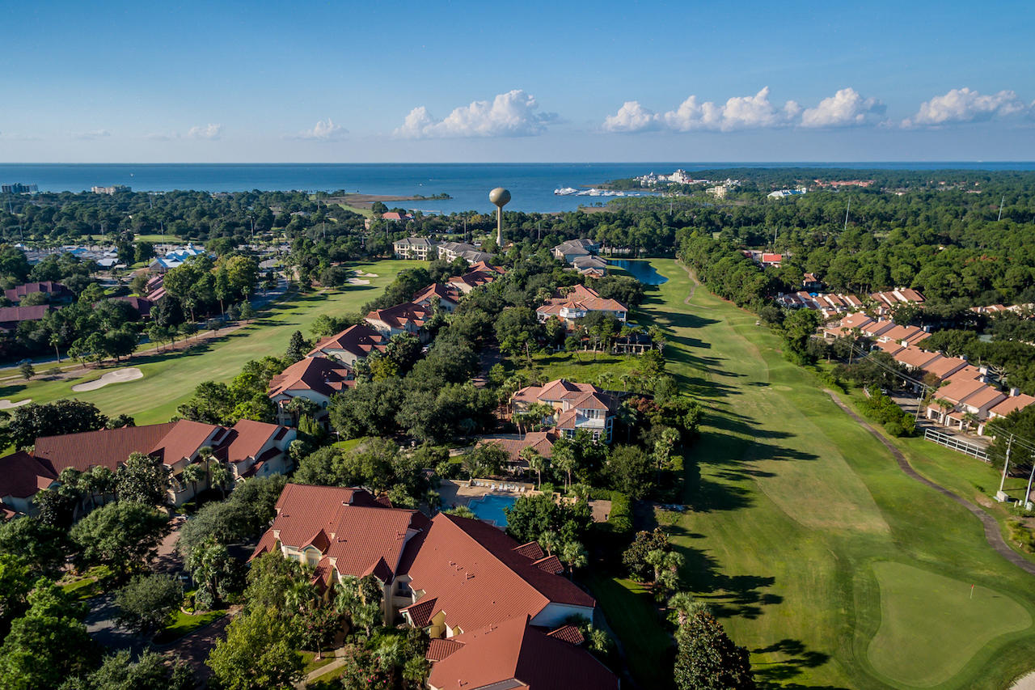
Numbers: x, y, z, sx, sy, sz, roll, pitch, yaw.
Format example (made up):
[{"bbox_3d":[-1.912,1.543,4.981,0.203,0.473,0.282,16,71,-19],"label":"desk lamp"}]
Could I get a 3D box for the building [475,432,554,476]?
[{"bbox_3d":[0.000,19.460,107.130,16.500,6.000,10.500,1,18,4],"label":"building"}]

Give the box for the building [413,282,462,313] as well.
[{"bbox_3d":[-29.000,-15.550,210.690,17.000,10.000,20.000,0,18,0],"label":"building"}]

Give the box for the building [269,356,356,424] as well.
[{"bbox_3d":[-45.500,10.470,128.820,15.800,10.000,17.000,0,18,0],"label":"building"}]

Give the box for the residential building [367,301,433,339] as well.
[{"bbox_3d":[-37.310,-6.590,180.500,15.500,10.400,18.500,9,20,27],"label":"residential building"}]

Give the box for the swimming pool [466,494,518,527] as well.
[{"bbox_3d":[-3.170,27.340,93.410,10.300,1.300,9.300,1,18,4],"label":"swimming pool"}]

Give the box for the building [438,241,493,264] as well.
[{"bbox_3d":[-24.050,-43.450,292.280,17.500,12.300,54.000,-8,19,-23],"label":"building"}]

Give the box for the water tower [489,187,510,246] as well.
[{"bbox_3d":[-12.100,-83.570,378.470,14.200,38.000,14.200,0,18,0],"label":"water tower"}]

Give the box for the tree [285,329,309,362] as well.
[{"bbox_3d":[-60.400,1.330,156.240,6.200,10.800,6.200,0,18,0],"label":"tree"}]

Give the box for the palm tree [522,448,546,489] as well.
[{"bbox_3d":[3.030,21.590,97.550,3.300,7.300,3.300,0,18,0],"label":"palm tree"}]

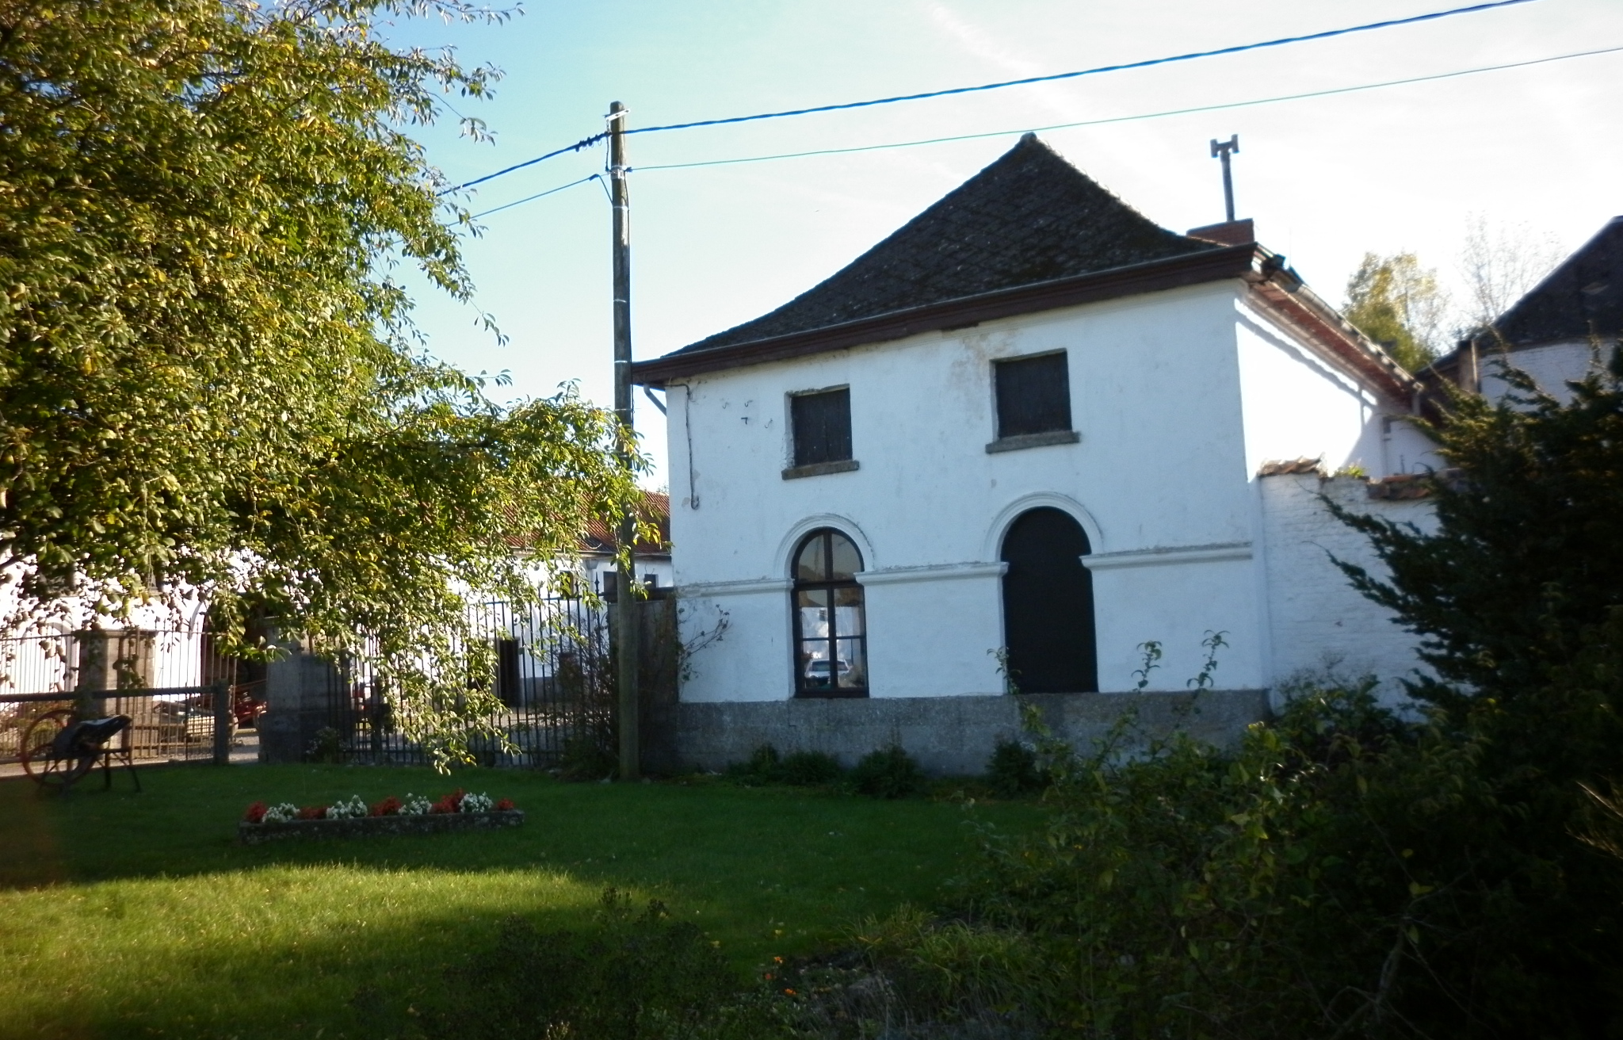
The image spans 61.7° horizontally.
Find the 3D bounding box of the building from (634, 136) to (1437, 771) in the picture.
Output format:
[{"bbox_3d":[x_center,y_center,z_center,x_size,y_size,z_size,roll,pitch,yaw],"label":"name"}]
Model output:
[{"bbox_3d":[3.567,-1.218,20.316,8.624,9.293,8.976,-6,-7,32],"label":"building"}]

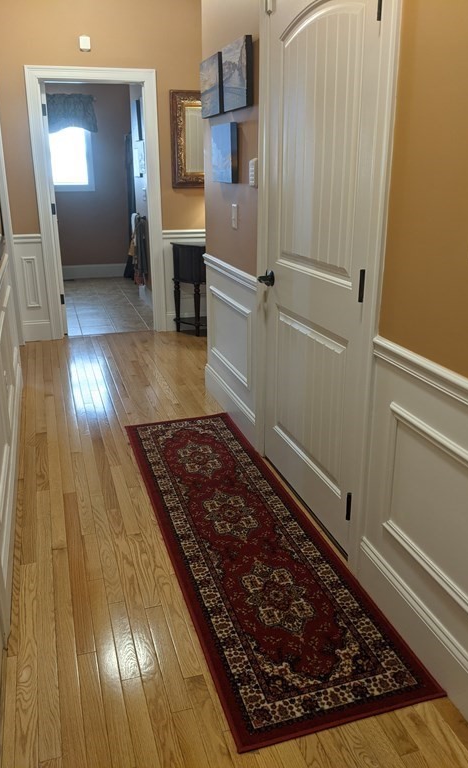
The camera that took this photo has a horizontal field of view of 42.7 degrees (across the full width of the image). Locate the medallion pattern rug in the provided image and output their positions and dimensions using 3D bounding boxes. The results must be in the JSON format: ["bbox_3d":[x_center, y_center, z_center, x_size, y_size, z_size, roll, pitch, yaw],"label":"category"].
[{"bbox_3d":[-0.014,0.557,2.542,0.606,0.010,2.140,-6,20,-16],"label":"medallion pattern rug"}]

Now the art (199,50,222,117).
[{"bbox_3d":[-0.114,-1.596,3.235,0.034,0.285,0.367,-6,20,-16],"label":"art"}]

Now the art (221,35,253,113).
[{"bbox_3d":[0.017,-1.456,2.839,0.034,0.287,0.370,-6,20,-16],"label":"art"}]

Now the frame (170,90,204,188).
[{"bbox_3d":[-0.223,-2.045,5.052,0.620,0.750,0.050,-6,20,-16],"label":"frame"}]

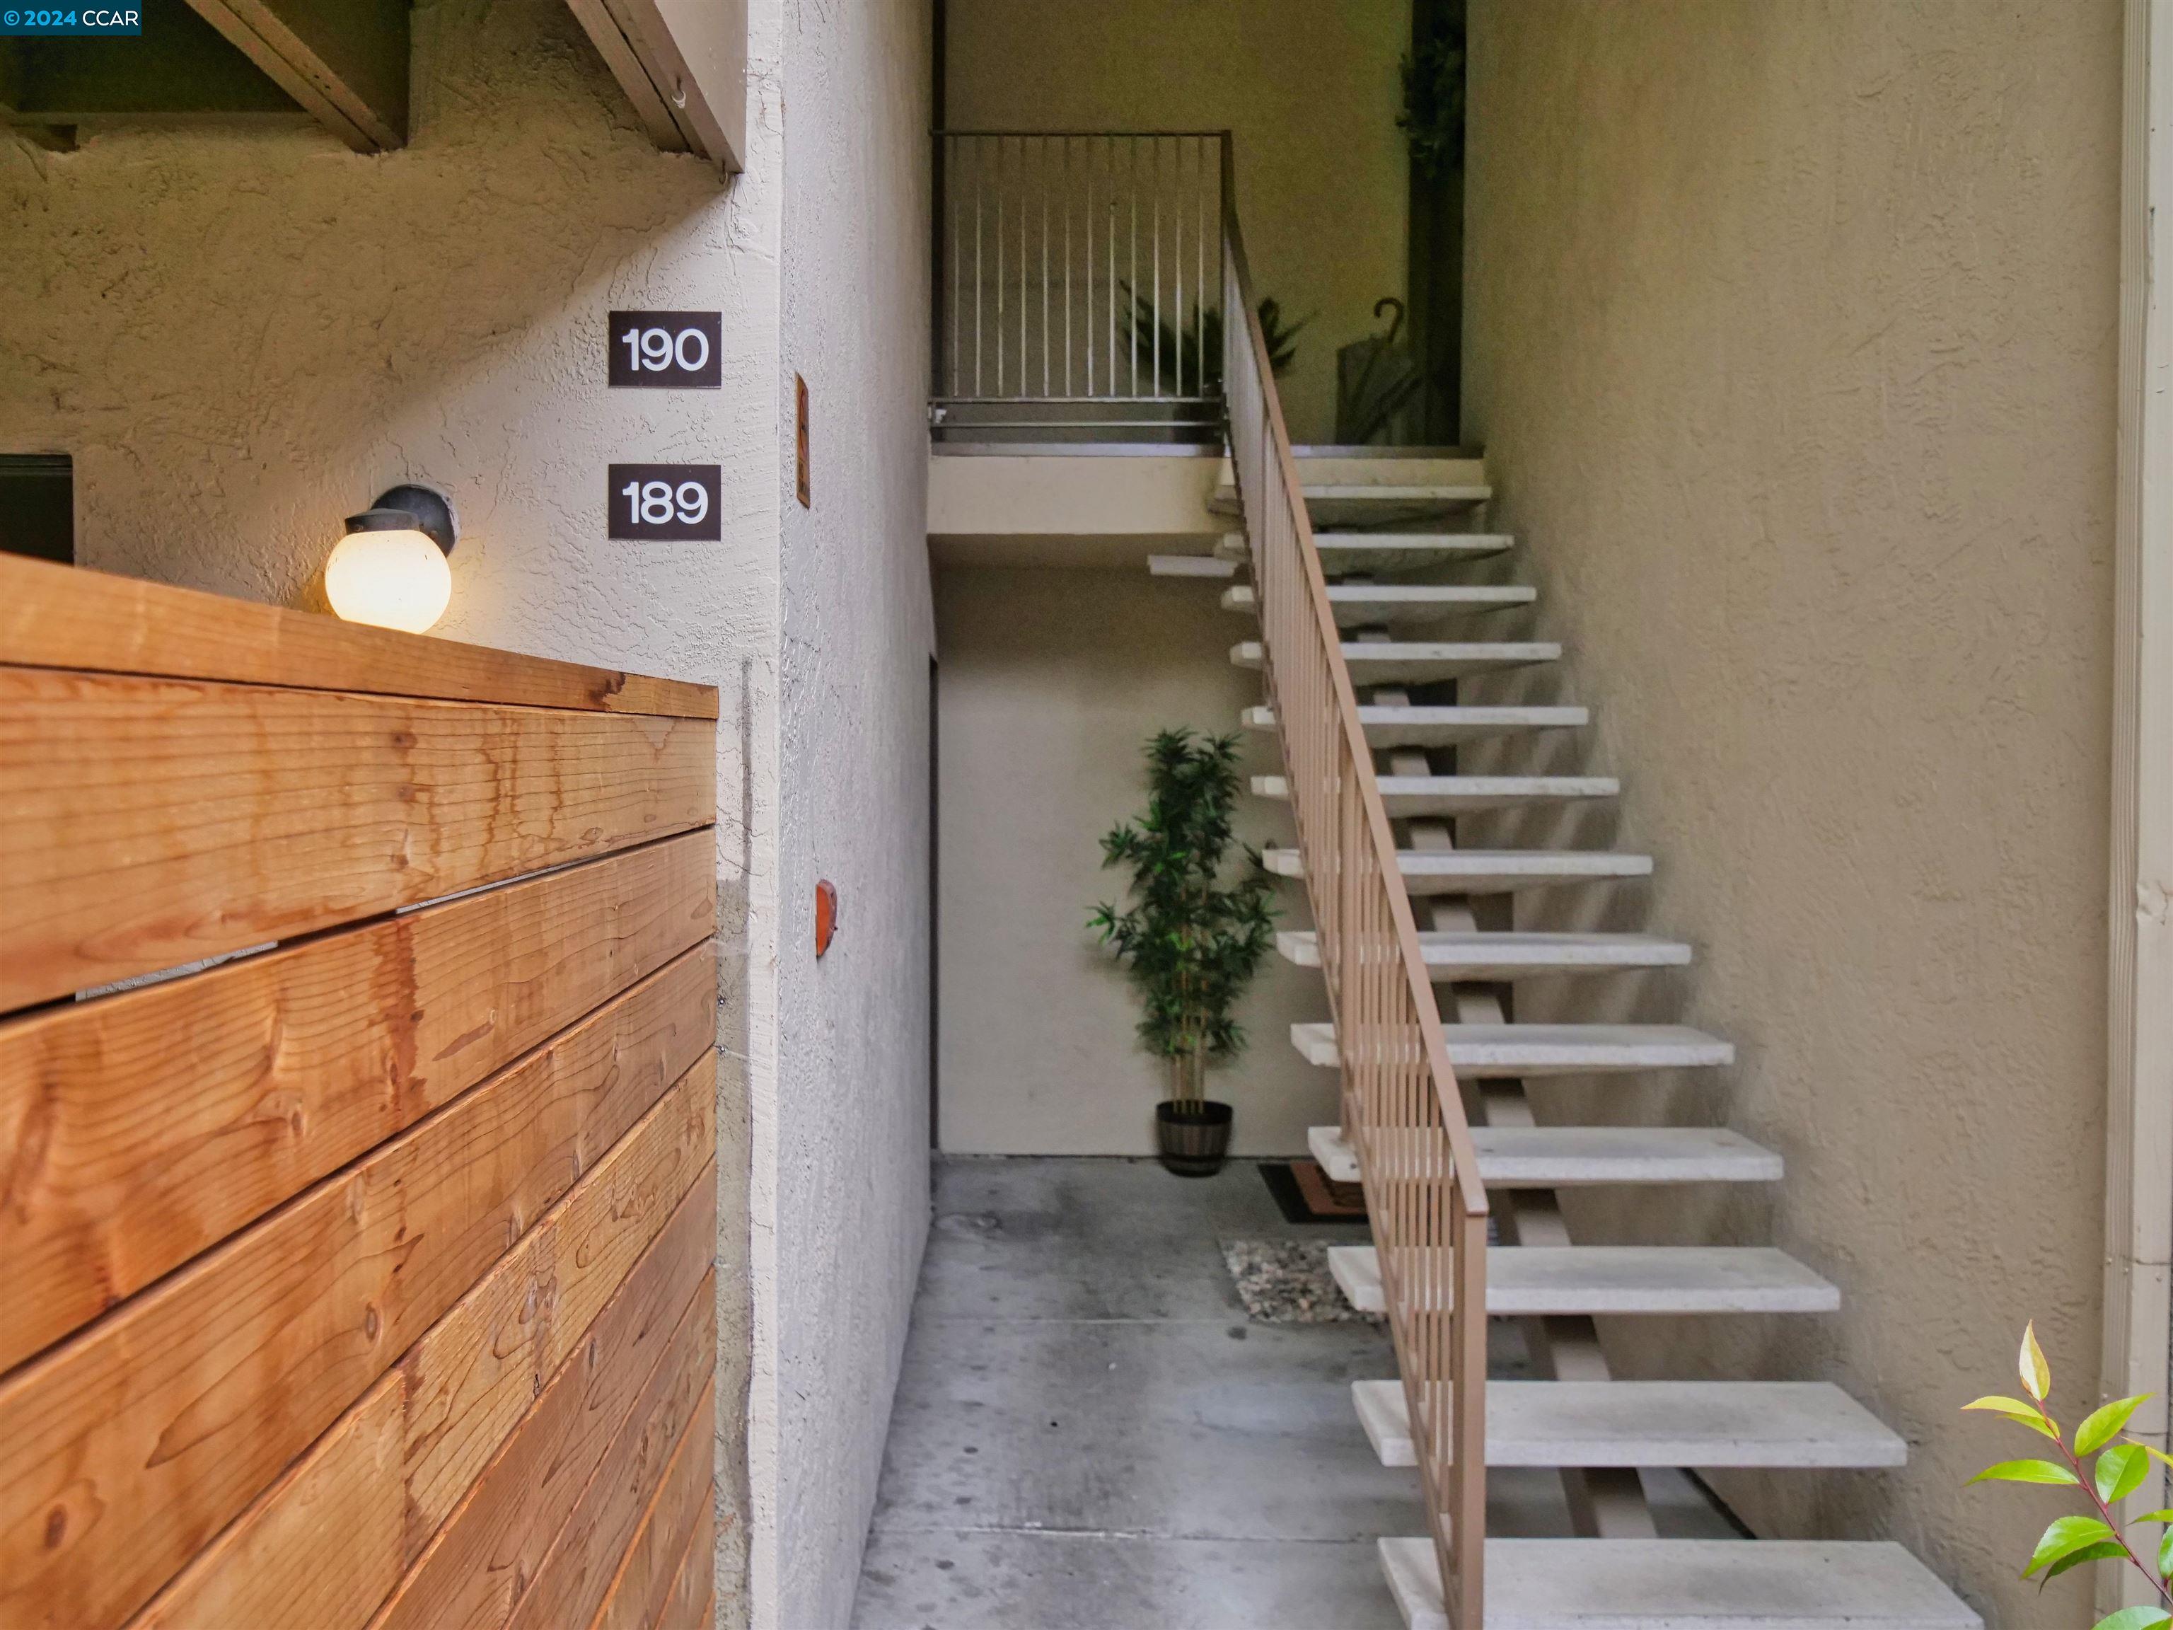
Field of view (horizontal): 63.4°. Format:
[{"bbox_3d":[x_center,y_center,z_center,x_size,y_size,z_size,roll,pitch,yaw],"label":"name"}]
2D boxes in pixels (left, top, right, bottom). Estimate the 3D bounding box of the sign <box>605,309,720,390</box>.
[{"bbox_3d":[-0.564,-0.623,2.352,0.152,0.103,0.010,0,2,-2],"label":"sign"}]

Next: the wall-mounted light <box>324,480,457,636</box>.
[{"bbox_3d":[-0.895,-0.329,2.271,0.155,0.215,0.178,0,2,-2],"label":"wall-mounted light"}]

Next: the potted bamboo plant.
[{"bbox_3d":[0.388,0.546,6.915,0.740,1.760,0.620,0,2,-2],"label":"potted bamboo plant"}]

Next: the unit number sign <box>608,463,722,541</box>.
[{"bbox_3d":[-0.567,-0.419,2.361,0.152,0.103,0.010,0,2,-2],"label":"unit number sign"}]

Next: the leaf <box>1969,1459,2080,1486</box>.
[{"bbox_3d":[0.720,0.505,1.350,0.083,0.014,0.036,0,2,0],"label":"leaf"}]

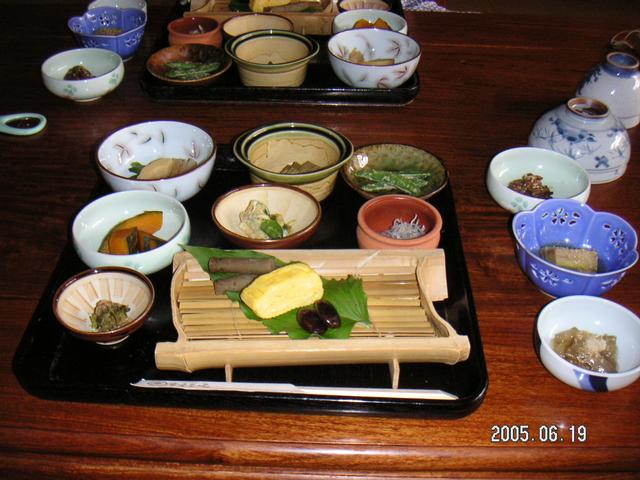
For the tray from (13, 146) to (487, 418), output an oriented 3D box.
[{"bbox_3d":[-0.050,0.010,0.645,0.355,0.018,0.346,2,39,1],"label":"tray"}]

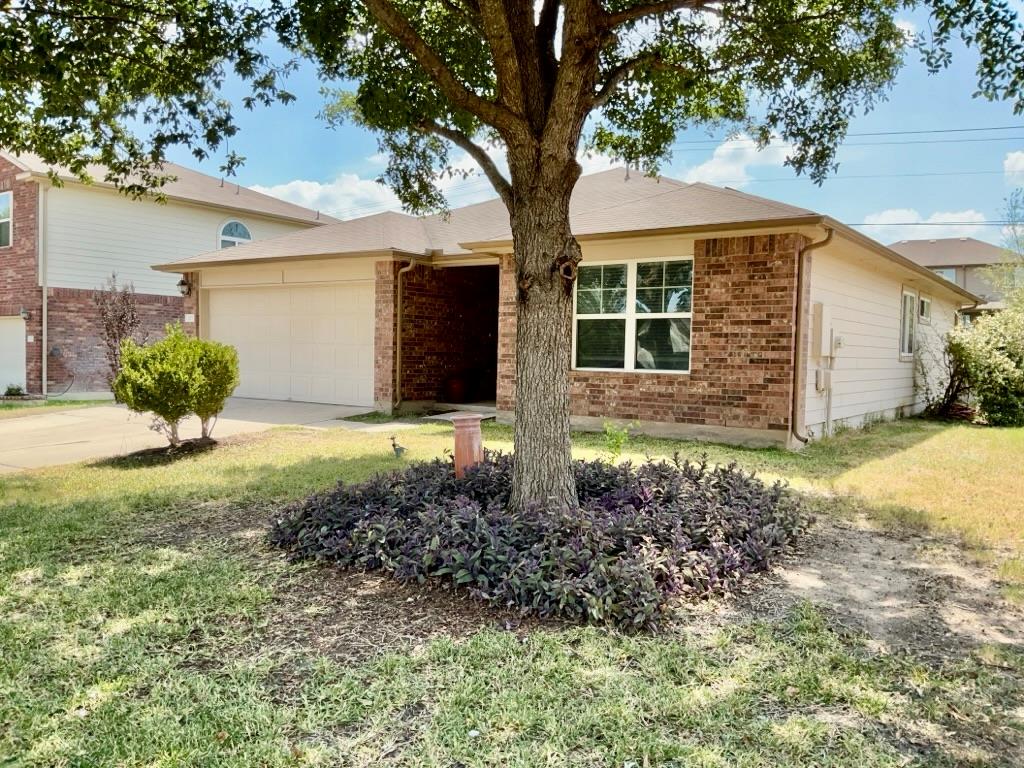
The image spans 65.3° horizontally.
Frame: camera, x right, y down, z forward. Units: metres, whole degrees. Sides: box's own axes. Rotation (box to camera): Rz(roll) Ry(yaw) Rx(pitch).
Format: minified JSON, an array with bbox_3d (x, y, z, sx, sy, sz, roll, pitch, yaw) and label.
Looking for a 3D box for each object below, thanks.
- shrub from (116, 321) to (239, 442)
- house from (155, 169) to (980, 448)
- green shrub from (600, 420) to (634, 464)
[{"bbox_3d":[-4.459,-0.007,10.600,1.400,1.600,1.600,3,3,37],"label":"shrub"},{"bbox_3d":[2.445,-2.396,19.033,13.620,5.550,15.450,3,3,37],"label":"house"},{"bbox_3d":[1.261,0.672,9.500,0.400,0.500,0.400,3,3,37],"label":"green shrub"}]

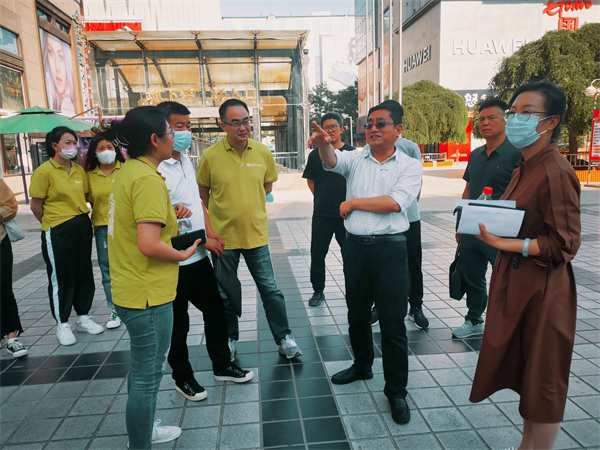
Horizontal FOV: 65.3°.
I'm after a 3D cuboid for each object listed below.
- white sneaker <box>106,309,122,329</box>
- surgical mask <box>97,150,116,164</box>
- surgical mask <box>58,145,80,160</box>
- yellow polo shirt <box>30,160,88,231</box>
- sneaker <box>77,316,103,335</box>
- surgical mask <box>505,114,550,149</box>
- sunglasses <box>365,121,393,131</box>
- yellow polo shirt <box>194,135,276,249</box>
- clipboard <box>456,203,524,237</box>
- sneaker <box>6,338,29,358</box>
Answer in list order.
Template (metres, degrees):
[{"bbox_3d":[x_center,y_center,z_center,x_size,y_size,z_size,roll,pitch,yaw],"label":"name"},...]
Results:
[{"bbox_3d":[-1.560,0.778,3.940,0.092,0.105,0.245,-4,9,-11],"label":"white sneaker"},{"bbox_3d":[-1.526,-0.531,3.690,0.140,0.120,0.095,-9,11,-36],"label":"surgical mask"},{"bbox_3d":[-1.710,-0.534,3.460,0.100,0.120,0.140,2,10,24],"label":"surgical mask"},{"bbox_3d":[-1.819,-0.234,3.540,0.270,0.550,0.440,4,11,34],"label":"yellow polo shirt"},{"bbox_3d":[-1.721,0.817,3.834,0.265,0.115,0.100,2,10,23],"label":"sneaker"},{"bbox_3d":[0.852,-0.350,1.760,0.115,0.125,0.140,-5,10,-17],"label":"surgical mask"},{"bbox_3d":[0.453,-0.540,2.540,0.145,0.045,0.145,0,4,43],"label":"sunglasses"},{"bbox_3d":[-0.424,-0.223,3.200,0.550,0.740,0.310,-4,9,-15],"label":"yellow polo shirt"},{"bbox_3d":[0.708,-0.017,1.740,0.250,0.020,0.175,5,47,26],"label":"clipboard"},{"bbox_3d":[-2.076,0.879,3.422,0.095,0.105,0.250,-9,12,-38],"label":"sneaker"}]

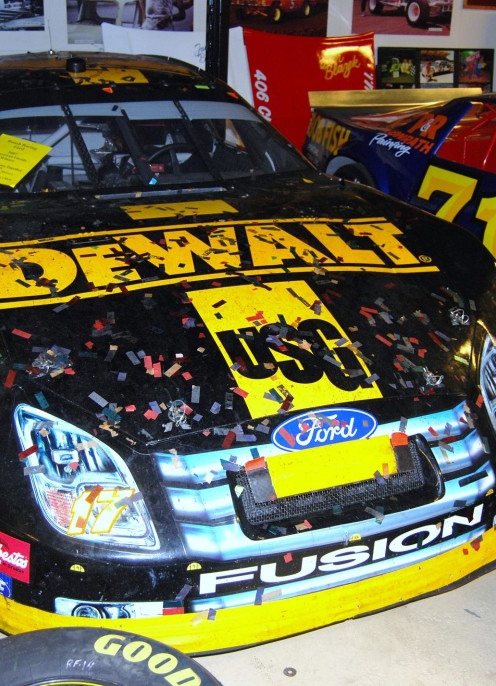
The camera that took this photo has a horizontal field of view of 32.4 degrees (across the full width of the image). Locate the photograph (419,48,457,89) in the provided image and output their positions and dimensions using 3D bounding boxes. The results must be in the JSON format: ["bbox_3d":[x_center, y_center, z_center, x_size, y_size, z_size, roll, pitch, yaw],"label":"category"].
[{"bbox_3d":[1.761,-2.556,7.951,0.445,0.360,0.025,-7,22,-25],"label":"photograph"}]

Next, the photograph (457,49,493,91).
[{"bbox_3d":[2.161,-2.610,8.136,0.445,0.370,0.025,-7,22,-25],"label":"photograph"}]

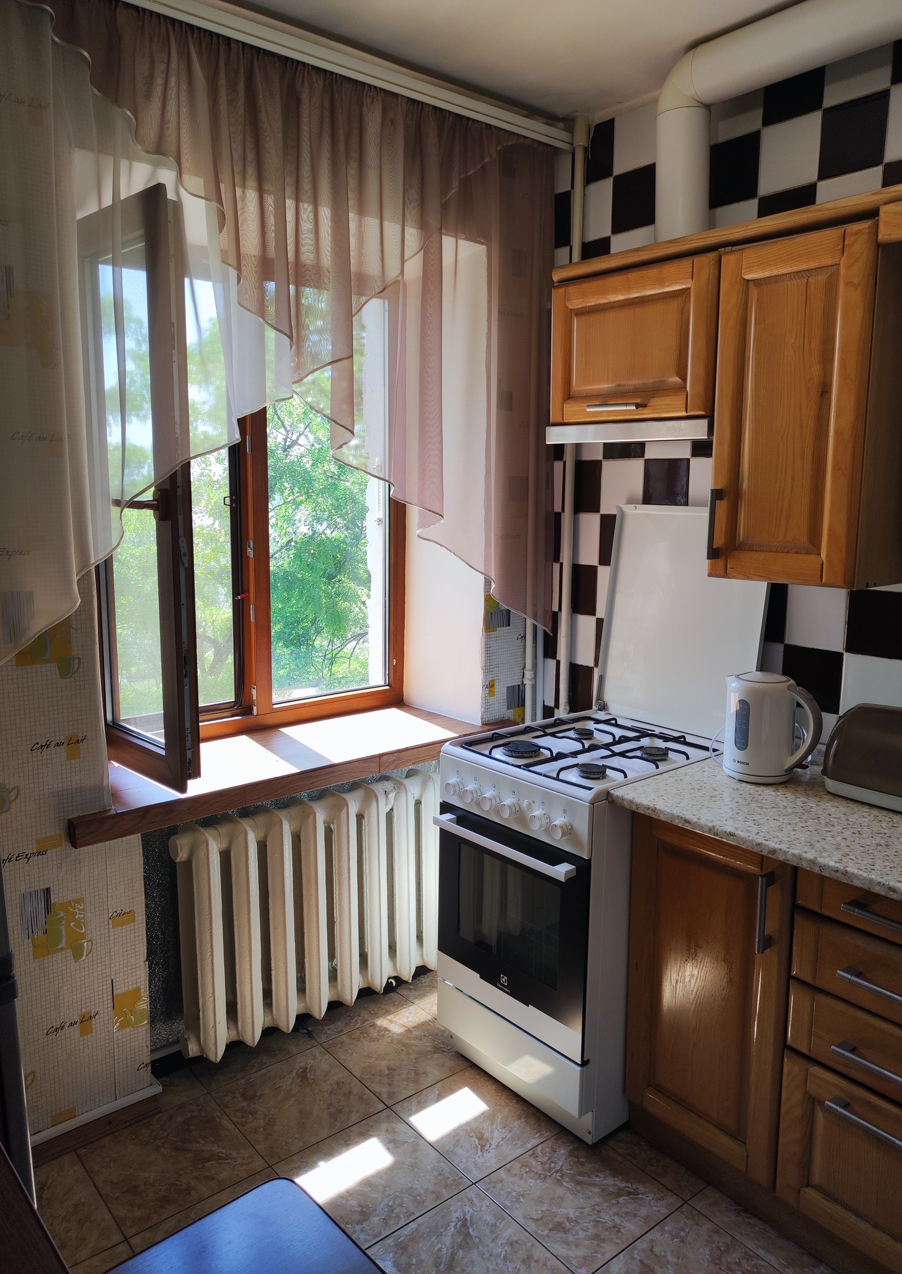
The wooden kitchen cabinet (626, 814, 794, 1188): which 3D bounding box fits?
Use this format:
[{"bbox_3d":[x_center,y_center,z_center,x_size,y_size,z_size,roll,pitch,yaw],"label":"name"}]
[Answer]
[{"bbox_3d":[0.708,0.690,2.045,0.510,0.705,0.395,-7,12,-39],"label":"wooden kitchen cabinet"}]

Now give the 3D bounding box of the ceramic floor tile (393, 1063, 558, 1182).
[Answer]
[{"bbox_3d":[0.073,1.142,2.188,0.313,0.010,0.313,-7,12,-39],"label":"ceramic floor tile"}]

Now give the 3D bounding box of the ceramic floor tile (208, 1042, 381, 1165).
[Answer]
[{"bbox_3d":[-0.371,1.129,2.232,0.313,0.010,0.313,-7,12,-39],"label":"ceramic floor tile"}]

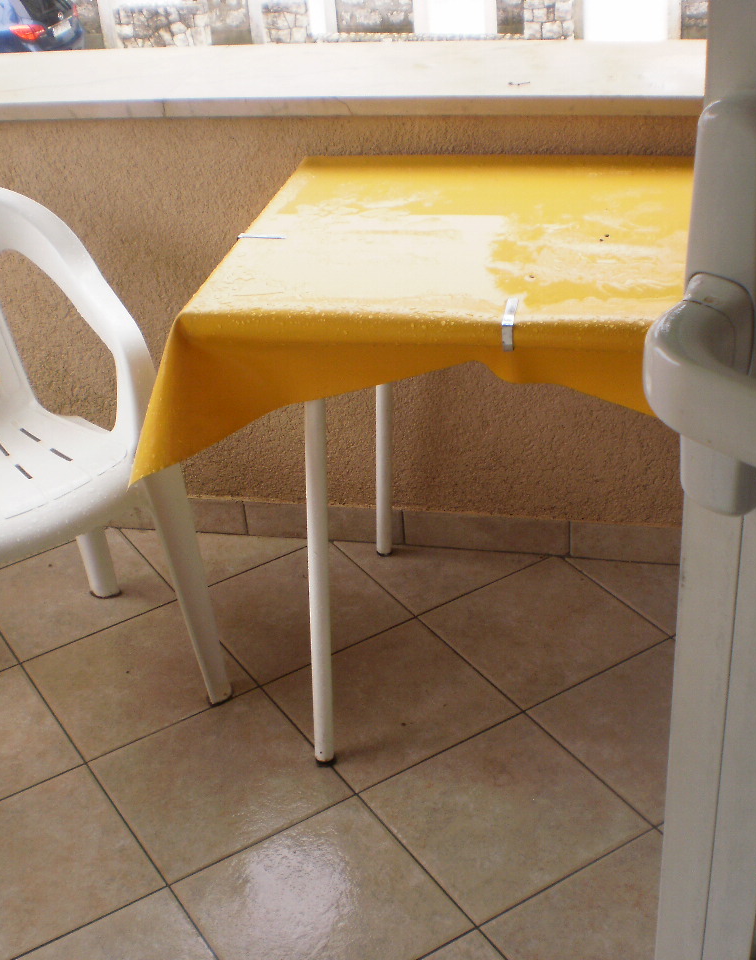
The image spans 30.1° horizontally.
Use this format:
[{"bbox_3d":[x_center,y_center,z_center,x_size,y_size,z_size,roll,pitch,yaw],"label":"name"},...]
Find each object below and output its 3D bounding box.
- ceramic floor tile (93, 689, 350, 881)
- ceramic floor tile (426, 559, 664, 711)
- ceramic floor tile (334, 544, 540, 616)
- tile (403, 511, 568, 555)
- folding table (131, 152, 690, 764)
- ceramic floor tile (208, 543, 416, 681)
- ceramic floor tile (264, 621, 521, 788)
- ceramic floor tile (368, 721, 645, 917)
[{"bbox_3d":[-0.238,0.451,2.087,0.300,0.010,0.300,-21,35,-24],"label":"ceramic floor tile"},{"bbox_3d":[0.276,0.251,2.339,0.300,0.010,0.300,-21,35,-24],"label":"ceramic floor tile"},{"bbox_3d":[0.117,0.127,2.565,0.300,0.010,0.300,-21,35,-24],"label":"ceramic floor tile"},{"bbox_3d":[0.194,0.096,2.527,0.300,0.070,0.010,3,32,14],"label":"tile"},{"bbox_3d":[0.246,-0.019,2.065,0.818,0.739,0.585,3,32,14],"label":"folding table"},{"bbox_3d":[-0.140,0.227,2.439,0.300,0.010,0.300,-21,35,-24],"label":"ceramic floor tile"},{"bbox_3d":[0.019,0.351,2.213,0.300,0.010,0.300,-21,35,-24],"label":"ceramic floor tile"},{"bbox_3d":[0.178,0.475,1.987,0.300,0.010,0.300,-21,35,-24],"label":"ceramic floor tile"}]

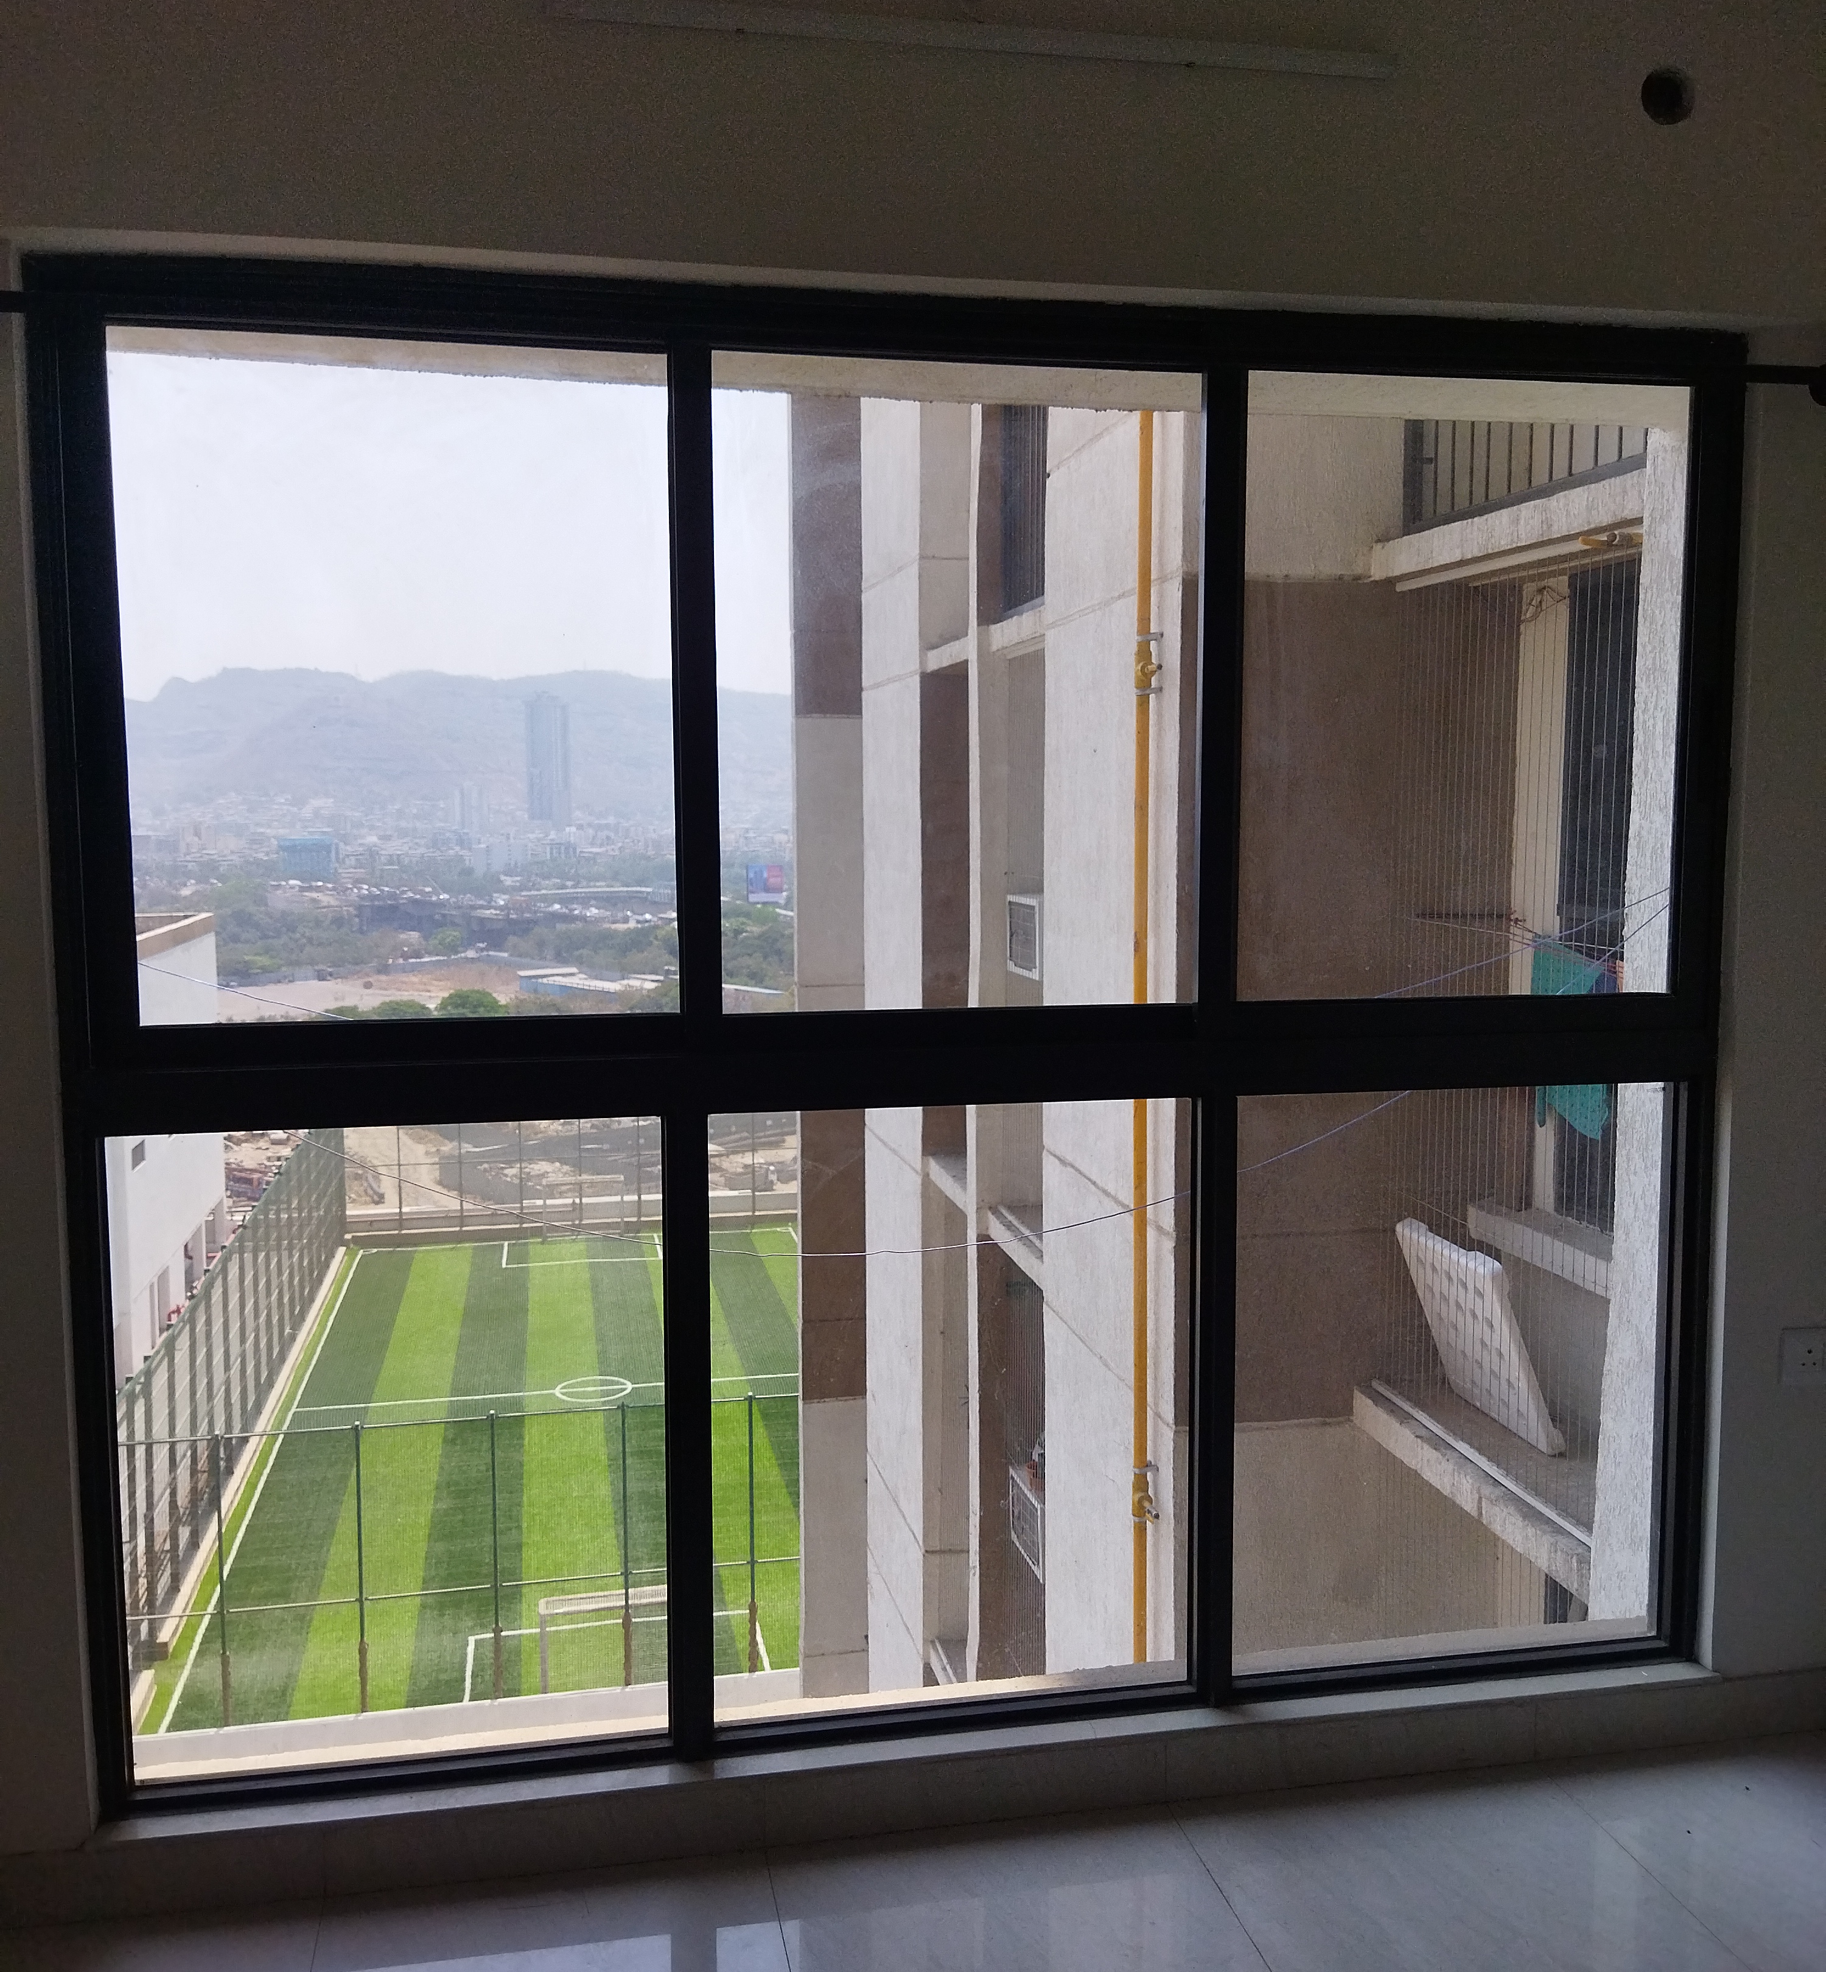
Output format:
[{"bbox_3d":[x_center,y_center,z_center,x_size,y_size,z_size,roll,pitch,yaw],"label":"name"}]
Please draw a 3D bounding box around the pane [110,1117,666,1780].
[{"bbox_3d":[-0.712,0.642,2.643,0.735,0.902,0.030,-1,6,-11],"label":"pane"}]

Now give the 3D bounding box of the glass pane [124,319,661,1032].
[{"bbox_3d":[-0.680,-0.402,2.550,0.715,0.909,0.030,-1,6,-11],"label":"glass pane"}]

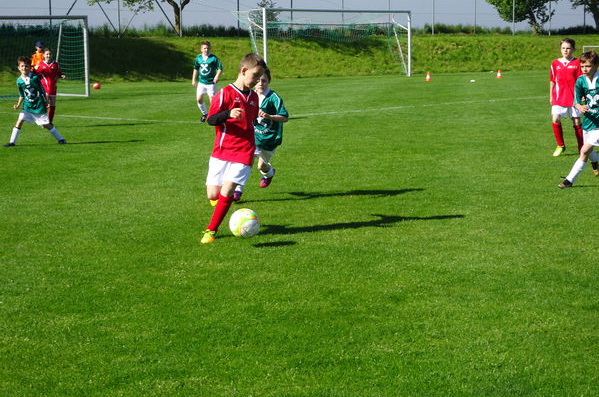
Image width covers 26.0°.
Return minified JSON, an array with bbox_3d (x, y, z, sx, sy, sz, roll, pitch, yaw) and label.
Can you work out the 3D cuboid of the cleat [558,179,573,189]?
[{"bbox_3d":[2.556,-0.157,12.464,0.085,0.090,0.205,5,9,38],"label":"cleat"}]

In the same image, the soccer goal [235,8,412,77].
[{"bbox_3d":[1.056,-5.687,47.948,7.440,2.500,1.500,-7,9,-42],"label":"soccer goal"}]

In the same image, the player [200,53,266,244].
[{"bbox_3d":[-0.471,-0.371,9.248,0.410,1.331,0.480,-5,9,-35],"label":"player"}]

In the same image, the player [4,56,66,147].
[{"bbox_3d":[-3.626,-1.339,17.823,0.780,1.216,0.450,1,7,13],"label":"player"}]

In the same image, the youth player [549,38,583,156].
[{"bbox_3d":[3.284,-1.247,15.891,0.440,1.415,0.360,0,7,7],"label":"youth player"}]

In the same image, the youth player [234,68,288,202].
[{"bbox_3d":[-0.353,-0.591,11.736,0.450,1.164,0.500,2,7,20],"label":"youth player"}]

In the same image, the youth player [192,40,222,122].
[{"bbox_3d":[-1.642,-2.071,22.886,0.500,1.420,0.420,1,7,11],"label":"youth player"}]

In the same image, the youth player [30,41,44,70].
[{"bbox_3d":[-6.119,-2.962,30.360,0.460,1.436,0.360,-3,7,-17],"label":"youth player"}]

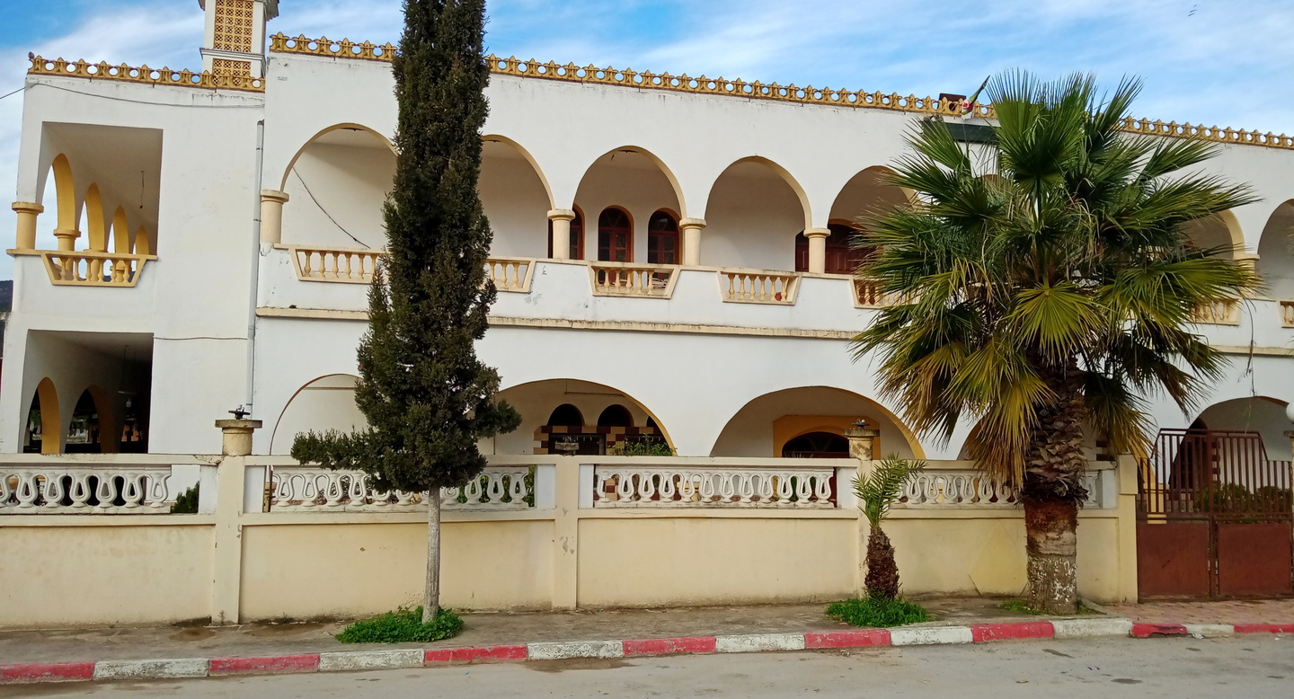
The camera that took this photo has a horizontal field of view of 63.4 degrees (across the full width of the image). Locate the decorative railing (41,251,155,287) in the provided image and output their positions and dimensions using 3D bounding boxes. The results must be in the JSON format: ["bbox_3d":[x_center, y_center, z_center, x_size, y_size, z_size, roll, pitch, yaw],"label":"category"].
[{"bbox_3d":[-9.079,-1.334,17.312,1.694,0.537,0.200,2,-3,-14],"label":"decorative railing"}]

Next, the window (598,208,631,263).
[{"bbox_3d":[-0.616,-1.965,19.937,0.649,1.491,0.140,2,-3,-14],"label":"window"}]

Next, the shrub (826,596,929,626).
[{"bbox_3d":[2.186,2.455,9.977,0.987,0.190,0.750,2,-3,-14],"label":"shrub"}]

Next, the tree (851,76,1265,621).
[{"bbox_3d":[4.193,-0.059,10.707,3.650,5.418,3.600,2,-3,-14],"label":"tree"}]

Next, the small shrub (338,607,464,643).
[{"bbox_3d":[-2.110,2.355,9.000,1.046,0.180,0.720,2,-3,-14],"label":"small shrub"}]

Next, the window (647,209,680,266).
[{"bbox_3d":[0.312,-1.929,20.165,0.664,1.508,0.140,2,-3,-14],"label":"window"}]

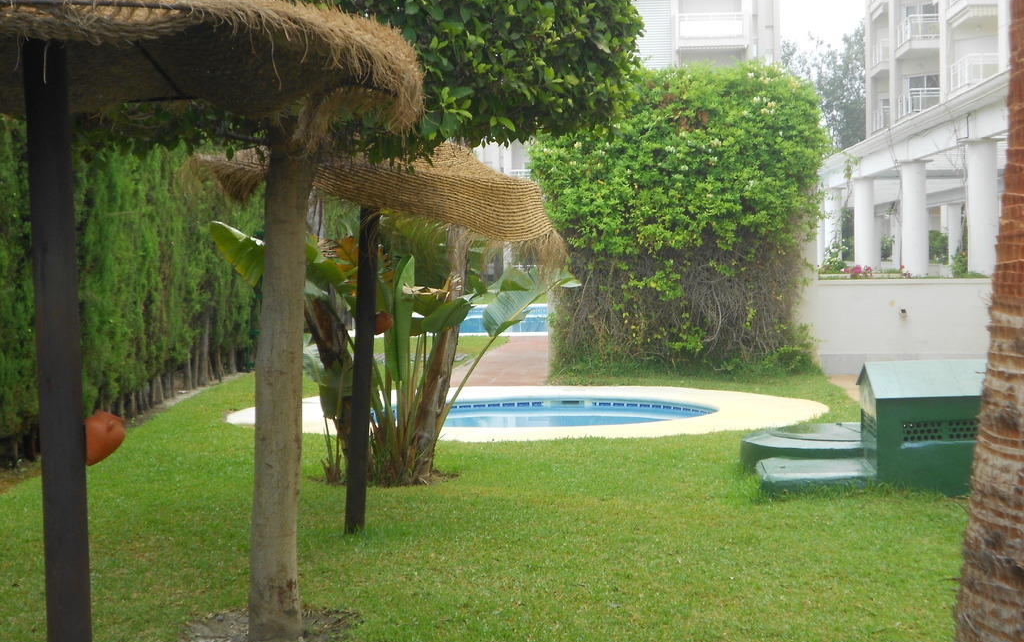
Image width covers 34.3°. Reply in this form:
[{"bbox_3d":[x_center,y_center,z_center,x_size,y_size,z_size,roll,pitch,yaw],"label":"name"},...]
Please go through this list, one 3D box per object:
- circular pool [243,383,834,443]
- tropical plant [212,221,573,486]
[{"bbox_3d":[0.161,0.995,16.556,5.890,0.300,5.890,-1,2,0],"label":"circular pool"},{"bbox_3d":[-0.822,0.161,11.526,2.450,1.850,2.100,-1,2,0],"label":"tropical plant"}]

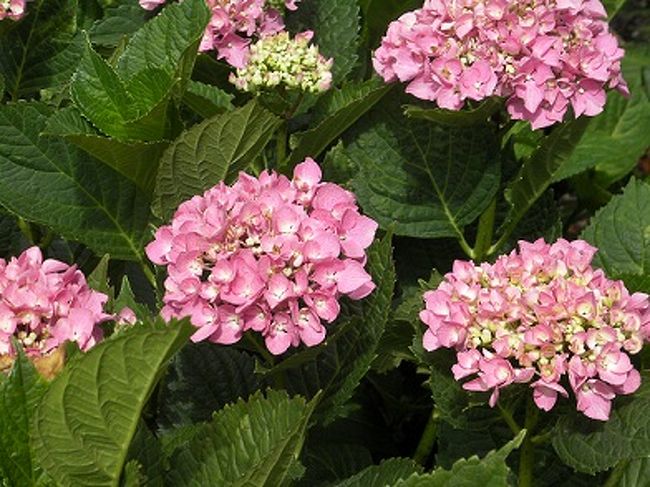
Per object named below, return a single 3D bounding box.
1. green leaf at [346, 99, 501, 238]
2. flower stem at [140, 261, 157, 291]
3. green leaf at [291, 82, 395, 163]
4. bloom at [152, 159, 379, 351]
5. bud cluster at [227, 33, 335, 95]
[{"bbox_3d":[0.068,-0.055,1.250,0.100,0.028,0.130,-27,55,0],"label":"green leaf"},{"bbox_3d":[-0.118,0.021,1.210,0.006,0.006,0.026,-30,81,5],"label":"flower stem"},{"bbox_3d":[0.011,-0.084,1.250,0.060,0.035,0.115,29,53,35],"label":"green leaf"},{"bbox_3d":[-0.040,0.008,1.160,0.148,0.100,0.138,-2,49,2],"label":"bloom"},{"bbox_3d":[-0.031,-0.130,1.290,0.072,0.040,0.064,0,42,0],"label":"bud cluster"}]

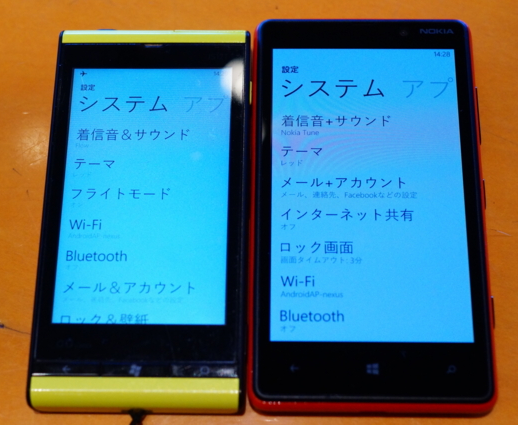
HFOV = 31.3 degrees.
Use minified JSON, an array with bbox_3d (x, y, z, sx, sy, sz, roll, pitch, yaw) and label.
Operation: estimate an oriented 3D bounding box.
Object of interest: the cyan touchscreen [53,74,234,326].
[{"bbox_3d":[-0.033,-0.006,0.273,0.049,0.006,0.081,0,69,1],"label":"cyan touchscreen"}]

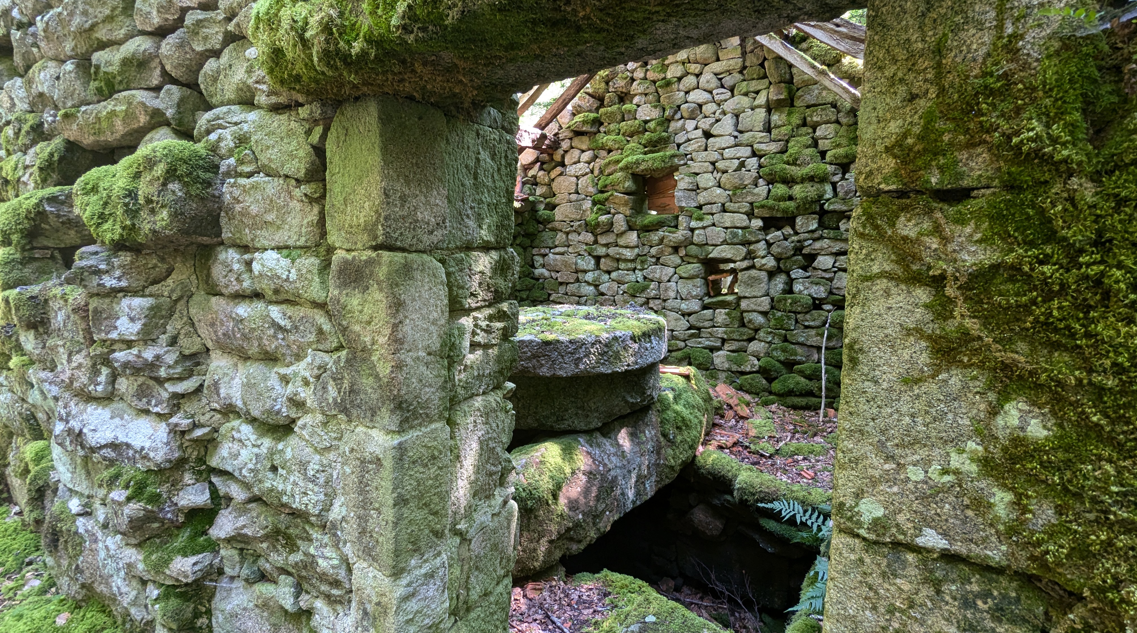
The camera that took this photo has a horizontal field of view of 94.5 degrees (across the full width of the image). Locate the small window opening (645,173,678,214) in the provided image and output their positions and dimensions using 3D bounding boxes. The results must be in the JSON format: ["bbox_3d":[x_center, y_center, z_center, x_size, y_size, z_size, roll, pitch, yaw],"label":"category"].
[{"bbox_3d":[0.923,-1.210,5.200,0.330,0.400,0.200,4,8,26],"label":"small window opening"}]

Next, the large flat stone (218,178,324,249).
[{"bbox_3d":[-0.830,-0.320,1.666,0.503,0.209,0.240,5,8,28],"label":"large flat stone"}]

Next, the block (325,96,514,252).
[{"bbox_3d":[-0.420,-0.393,1.610,0.236,0.373,0.538,5,8,31],"label":"block"}]

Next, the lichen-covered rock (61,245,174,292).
[{"bbox_3d":[-2.040,-0.220,2.385,0.406,0.208,0.240,5,8,31],"label":"lichen-covered rock"}]

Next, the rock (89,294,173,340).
[{"bbox_3d":[-1.603,-0.010,2.047,0.424,0.174,0.200,3,7,15],"label":"rock"}]

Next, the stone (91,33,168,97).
[{"bbox_3d":[-1.472,-0.876,1.906,0.543,0.184,0.220,5,8,28],"label":"stone"}]

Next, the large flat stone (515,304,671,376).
[{"bbox_3d":[-0.042,0.112,2.950,1.150,0.200,1.150,0,7,0],"label":"large flat stone"}]

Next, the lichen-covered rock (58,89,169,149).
[{"bbox_3d":[-2.064,-0.878,2.382,0.560,0.200,0.250,4,8,30],"label":"lichen-covered rock"}]

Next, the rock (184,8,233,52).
[{"bbox_3d":[-1.258,-1.000,1.835,0.170,0.136,0.127,5,8,31],"label":"rock"}]

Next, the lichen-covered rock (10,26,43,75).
[{"bbox_3d":[-2.646,-1.300,2.564,0.159,0.218,0.125,5,8,31],"label":"lichen-covered rock"}]

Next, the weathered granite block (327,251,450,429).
[{"bbox_3d":[-0.569,0.050,1.670,0.280,0.500,0.250,4,8,31],"label":"weathered granite block"}]

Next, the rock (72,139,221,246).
[{"bbox_3d":[-1.289,-0.371,1.688,0.329,0.283,0.350,5,8,28],"label":"rock"}]

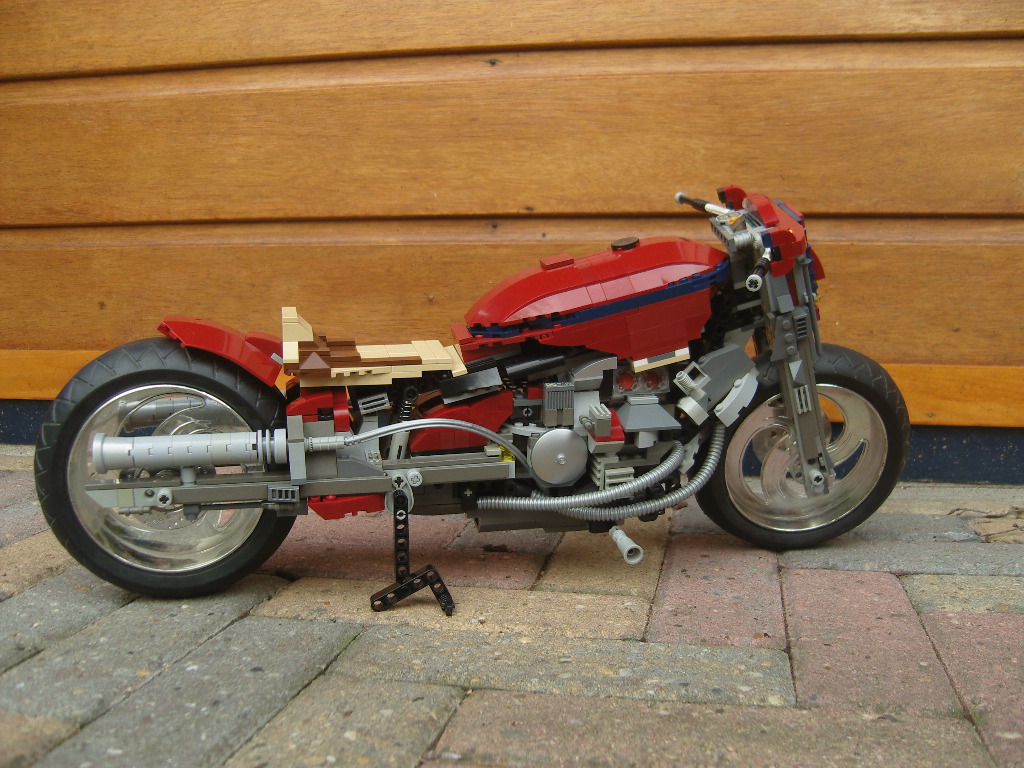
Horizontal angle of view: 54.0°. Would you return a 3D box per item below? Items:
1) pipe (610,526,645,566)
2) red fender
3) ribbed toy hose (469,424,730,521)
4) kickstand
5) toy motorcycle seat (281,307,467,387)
[{"bbox_3d":[0.063,0.090,0.556,0.010,0.010,0.031,-2,12,-10],"label":"pipe"},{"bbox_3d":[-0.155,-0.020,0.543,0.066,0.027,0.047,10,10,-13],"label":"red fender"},{"bbox_3d":[0.050,0.049,0.572,0.146,0.049,0.032,-2,12,-10],"label":"ribbed toy hose"},{"bbox_3d":[-0.054,0.091,0.543,0.045,0.070,0.016,-2,12,-10],"label":"kickstand"},{"bbox_3d":[-0.076,-0.024,0.558,0.099,0.038,0.054,-2,12,-10],"label":"toy motorcycle seat"}]

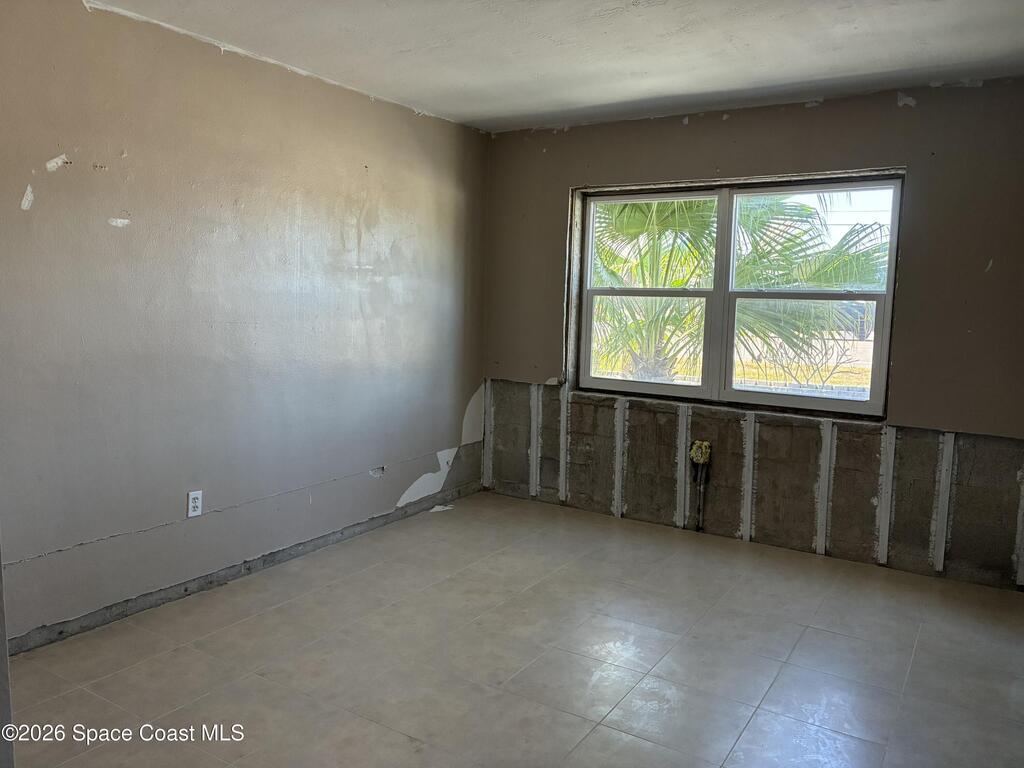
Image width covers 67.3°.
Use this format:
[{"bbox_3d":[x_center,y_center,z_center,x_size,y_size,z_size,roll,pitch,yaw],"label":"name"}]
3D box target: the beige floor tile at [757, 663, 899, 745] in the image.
[{"bbox_3d":[1.119,1.112,2.698,0.400,0.010,0.400,5,8,32],"label":"beige floor tile"}]

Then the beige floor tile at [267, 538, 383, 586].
[{"bbox_3d":[-0.919,0.930,3.978,0.400,0.010,0.400,5,8,32],"label":"beige floor tile"}]

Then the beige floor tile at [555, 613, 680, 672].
[{"bbox_3d":[0.444,1.056,3.140,0.402,0.010,0.402,5,8,32],"label":"beige floor tile"}]

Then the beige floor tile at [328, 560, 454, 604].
[{"bbox_3d":[-0.581,0.964,3.786,0.402,0.010,0.402,5,8,32],"label":"beige floor tile"}]

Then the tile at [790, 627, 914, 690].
[{"bbox_3d":[1.345,1.083,3.050,0.402,0.010,0.402,5,8,32],"label":"tile"}]

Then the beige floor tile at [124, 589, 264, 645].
[{"bbox_3d":[-1.357,1.001,3.321,0.402,0.010,0.402,5,8,32],"label":"beige floor tile"}]

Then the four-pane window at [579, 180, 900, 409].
[{"bbox_3d":[1.265,-0.526,4.608,1.841,1.243,0.090,5,8,32],"label":"four-pane window"}]

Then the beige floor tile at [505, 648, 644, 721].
[{"bbox_3d":[0.225,1.085,2.787,0.400,0.010,0.400,5,8,32],"label":"beige floor tile"}]

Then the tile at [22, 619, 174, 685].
[{"bbox_3d":[-1.565,1.032,2.965,0.400,0.010,0.400,5,8,32],"label":"tile"}]

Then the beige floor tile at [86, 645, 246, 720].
[{"bbox_3d":[-1.225,1.062,2.751,0.400,0.010,0.400,5,8,32],"label":"beige floor tile"}]

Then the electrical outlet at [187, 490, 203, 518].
[{"bbox_3d":[-1.438,0.543,3.486,0.012,0.115,0.070,5,8,32],"label":"electrical outlet"}]

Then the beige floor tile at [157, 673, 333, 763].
[{"bbox_3d":[-0.885,1.093,2.538,0.400,0.010,0.400,5,8,32],"label":"beige floor tile"}]

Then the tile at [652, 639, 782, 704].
[{"bbox_3d":[0.780,1.082,2.911,0.400,0.010,0.400,5,8,32],"label":"tile"}]

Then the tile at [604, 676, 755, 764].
[{"bbox_3d":[0.564,1.116,2.573,0.400,0.010,0.400,5,8,32],"label":"tile"}]

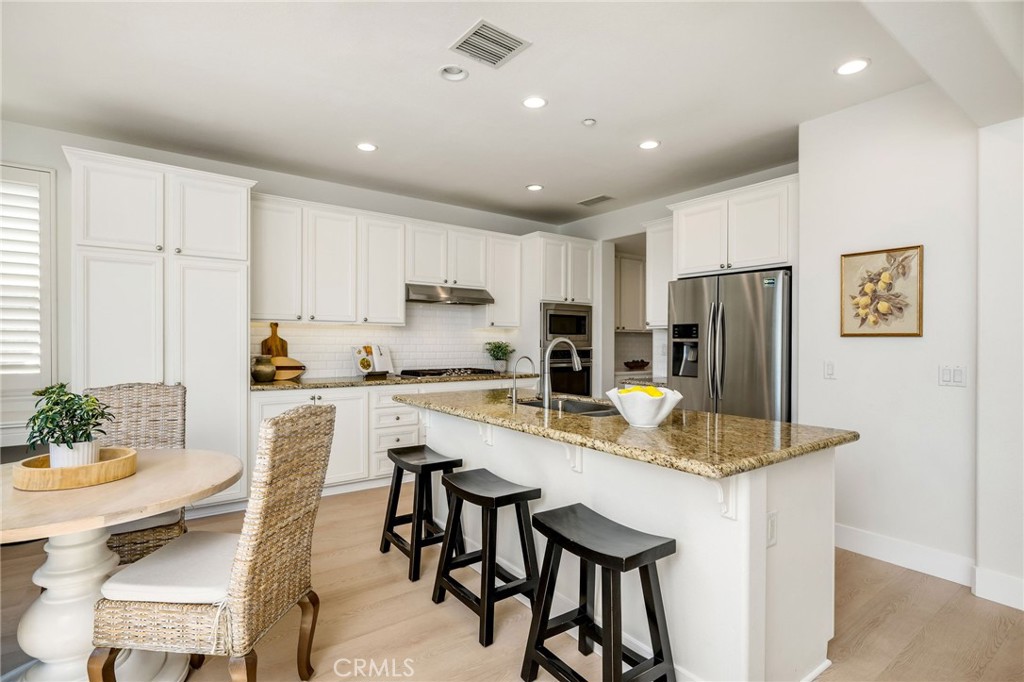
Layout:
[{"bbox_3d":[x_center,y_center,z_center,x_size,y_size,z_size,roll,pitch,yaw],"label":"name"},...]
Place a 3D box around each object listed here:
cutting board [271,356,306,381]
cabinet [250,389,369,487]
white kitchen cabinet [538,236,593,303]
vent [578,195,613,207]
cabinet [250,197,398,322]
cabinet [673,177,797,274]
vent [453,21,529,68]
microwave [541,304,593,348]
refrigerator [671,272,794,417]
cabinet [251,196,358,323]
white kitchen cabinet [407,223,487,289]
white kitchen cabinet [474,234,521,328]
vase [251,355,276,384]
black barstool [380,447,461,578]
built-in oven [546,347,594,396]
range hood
[{"bbox_3d":[-1.929,0.233,4.059,0.387,0.200,0.030,0,-17,-37],"label":"cutting board"},{"bbox_3d":[-1.727,0.812,4.043,0.895,0.890,0.630,0,0,-36],"label":"cabinet"},{"bbox_3d":[0.439,-0.768,5.603,0.825,0.705,0.630,0,0,-36],"label":"white kitchen cabinet"},{"bbox_3d":[0.875,-1.440,5.042,0.180,0.025,0.375,0,0,-36],"label":"vent"},{"bbox_3d":[-1.611,-0.652,4.226,1.335,0.980,0.345,0,0,-37],"label":"cabinet"},{"bbox_3d":[1.867,-0.810,3.799,0.640,0.625,0.960,0,0,-37],"label":"cabinet"},{"bbox_3d":[-0.103,-1.441,2.385,0.290,0.025,0.284,0,0,-36],"label":"vent"},{"bbox_3d":[0.519,-0.164,5.573,0.755,0.475,0.440,0,0,-37],"label":"microwave"},{"bbox_3d":[1.811,0.388,3.833,0.710,1.770,0.915,0,0,-36],"label":"refrigerator"},{"bbox_3d":[-1.785,-0.652,4.095,0.900,0.980,0.345,0,0,-37],"label":"cabinet"},{"bbox_3d":[-0.727,-0.830,4.925,0.900,0.590,0.360,0,0,-36],"label":"white kitchen cabinet"},{"bbox_3d":[-0.188,-0.633,5.317,0.435,0.980,0.360,0,0,-36],"label":"white kitchen cabinet"},{"bbox_3d":[-1.981,0.221,3.857,0.200,0.215,0.200,0,0,-37],"label":"vase"},{"bbox_3d":[-0.496,0.949,2.772,0.340,0.610,0.470,0,0,-37],"label":"black barstool"},{"bbox_3d":[0.469,0.440,5.586,0.750,0.730,0.600,0,0,-36],"label":"built-in oven"},{"bbox_3d":[-0.688,-0.457,4.869,0.900,0.155,0.500,0,0,-36],"label":"range hood"}]

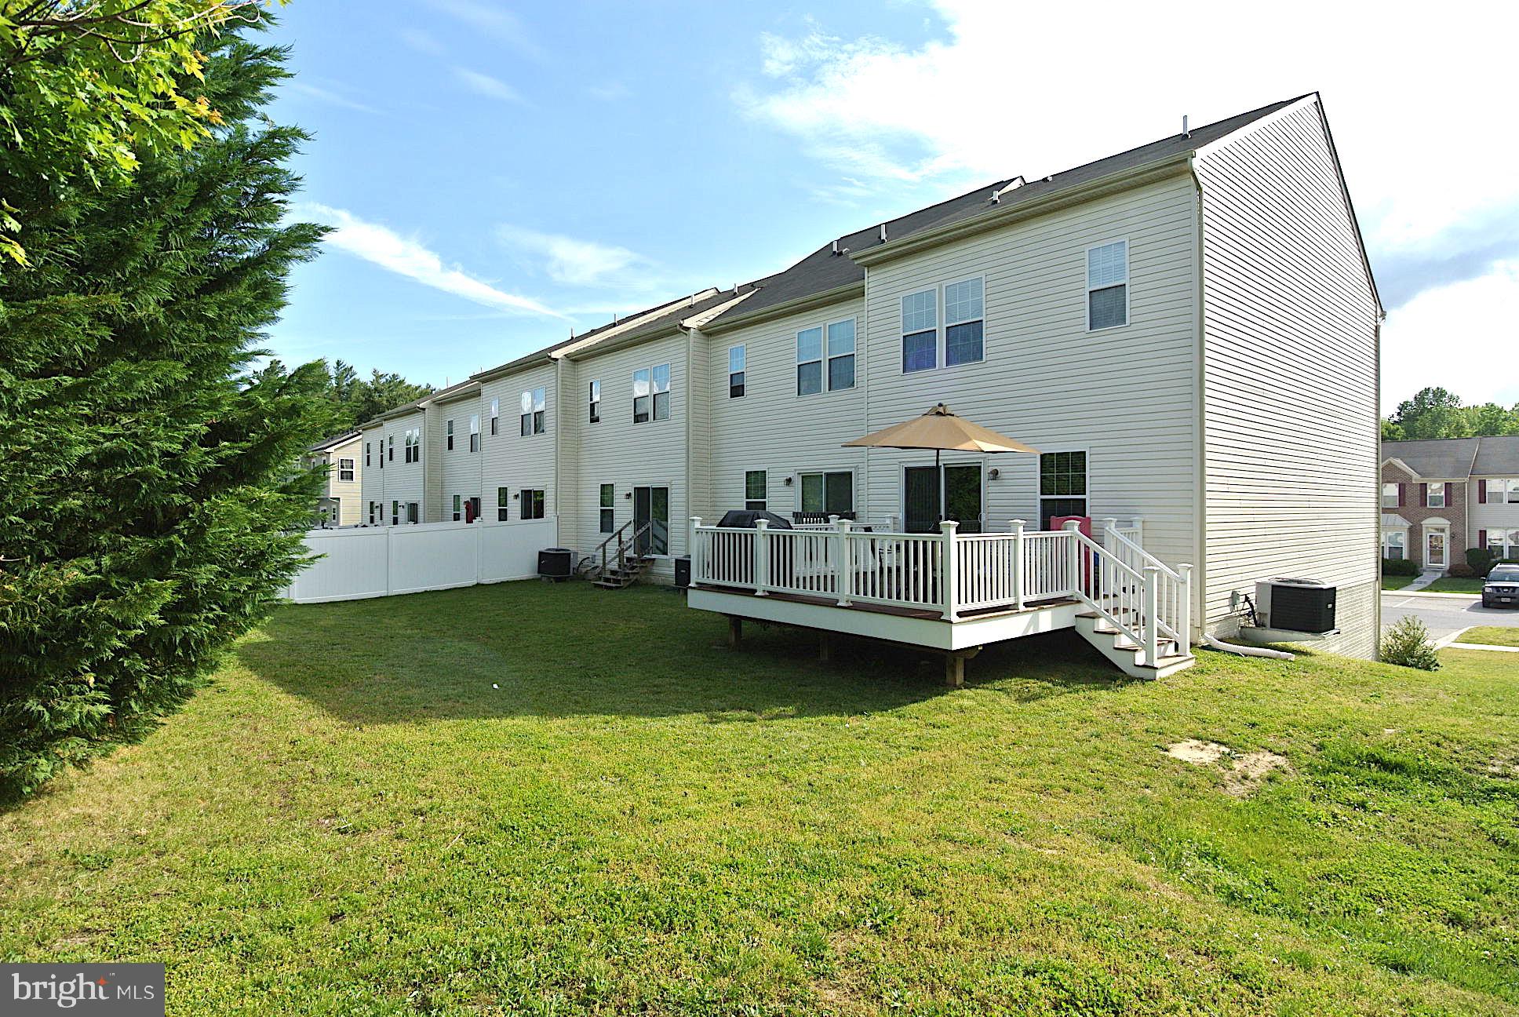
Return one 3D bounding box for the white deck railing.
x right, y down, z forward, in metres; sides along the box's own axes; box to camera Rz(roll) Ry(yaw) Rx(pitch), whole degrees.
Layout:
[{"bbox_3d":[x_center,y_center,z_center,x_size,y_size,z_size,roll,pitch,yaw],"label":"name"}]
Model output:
[{"bbox_3d":[2.542,0.997,10.854,4.624,1.713,5.757,0,0,-40],"label":"white deck railing"}]

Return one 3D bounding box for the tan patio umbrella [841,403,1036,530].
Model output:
[{"bbox_3d":[2.362,-0.100,10.000,2.600,2.560,2.450,0,0,5],"label":"tan patio umbrella"}]

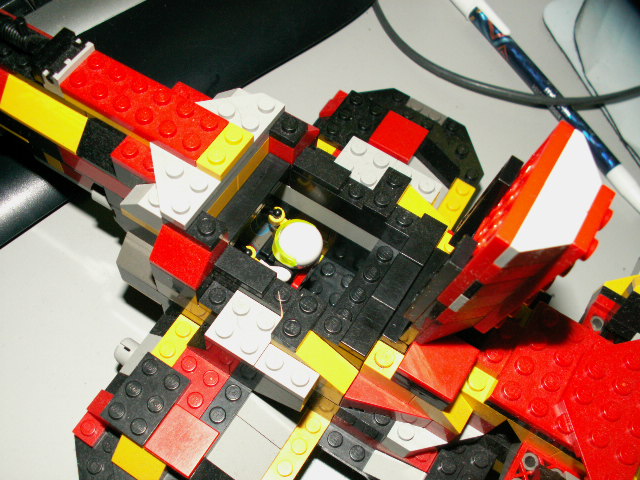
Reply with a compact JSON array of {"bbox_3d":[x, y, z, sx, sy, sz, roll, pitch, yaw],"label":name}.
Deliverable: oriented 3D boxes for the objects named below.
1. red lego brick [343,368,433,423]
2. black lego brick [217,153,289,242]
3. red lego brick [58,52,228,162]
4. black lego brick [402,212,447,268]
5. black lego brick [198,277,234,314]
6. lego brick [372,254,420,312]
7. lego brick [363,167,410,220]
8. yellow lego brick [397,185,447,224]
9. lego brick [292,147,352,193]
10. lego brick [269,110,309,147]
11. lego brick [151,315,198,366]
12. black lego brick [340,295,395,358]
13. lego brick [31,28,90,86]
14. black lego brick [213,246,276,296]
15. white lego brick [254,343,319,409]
[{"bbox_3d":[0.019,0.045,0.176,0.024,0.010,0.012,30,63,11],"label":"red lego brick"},{"bbox_3d":[-0.020,-0.012,0.186,0.008,0.004,0.032,30,63,11],"label":"black lego brick"},{"bbox_3d":[-0.049,-0.037,0.179,0.048,0.005,0.016,30,64,11],"label":"red lego brick"},{"bbox_3d":[0.030,0.001,0.188,0.008,0.003,0.016,30,63,11],"label":"black lego brick"},{"bbox_3d":[-0.029,0.016,0.184,0.008,0.005,0.008,30,63,11],"label":"black lego brick"},{"bbox_3d":[0.021,0.012,0.182,0.008,0.003,0.016,31,66,9],"label":"lego brick"},{"bbox_3d":[0.020,-0.014,0.193,0.008,0.005,0.016,30,63,11],"label":"lego brick"},{"bbox_3d":[0.028,-0.010,0.200,0.024,0.011,0.008,31,66,9],"label":"yellow lego brick"},{"bbox_3d":[0.001,-0.021,0.194,0.016,0.003,0.008,30,64,11],"label":"lego brick"},{"bbox_3d":[-0.009,-0.033,0.188,0.008,0.005,0.008,30,63,11],"label":"lego brick"},{"bbox_3d":[-0.045,0.032,0.204,0.008,0.005,0.016,31,66,9],"label":"lego brick"},{"bbox_3d":[0.013,0.023,0.170,0.008,0.003,0.016,31,64,10],"label":"black lego brick"},{"bbox_3d":[-0.074,-0.052,0.185,0.010,0.006,0.016,30,64,11],"label":"lego brick"},{"bbox_3d":[-0.020,0.009,0.175,0.016,0.003,0.007,31,64,10],"label":"black lego brick"},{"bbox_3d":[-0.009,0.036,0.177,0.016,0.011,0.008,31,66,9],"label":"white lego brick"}]

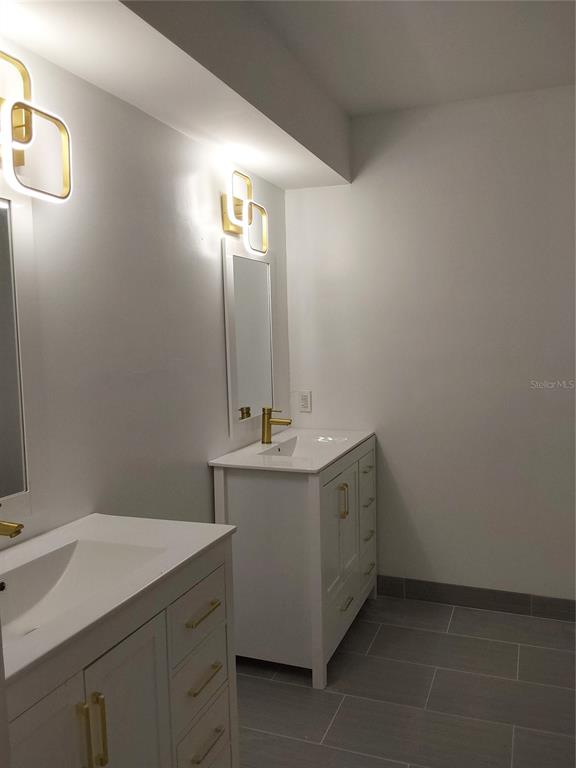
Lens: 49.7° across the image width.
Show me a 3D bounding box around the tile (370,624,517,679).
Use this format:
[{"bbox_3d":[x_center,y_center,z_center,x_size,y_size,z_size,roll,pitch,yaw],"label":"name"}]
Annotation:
[{"bbox_3d":[0.678,1.164,2.705,0.607,0.010,0.308,0,5,22],"label":"tile"}]

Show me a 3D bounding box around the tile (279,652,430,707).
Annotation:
[{"bbox_3d":[0.277,1.189,2.535,0.608,0.010,0.308,0,5,22],"label":"tile"}]

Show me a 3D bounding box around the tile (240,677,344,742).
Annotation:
[{"bbox_3d":[-0.093,1.214,2.352,0.560,0.010,0.308,0,5,22],"label":"tile"}]

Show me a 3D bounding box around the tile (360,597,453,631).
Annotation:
[{"bbox_3d":[0.501,1.139,3.098,0.608,0.010,0.292,0,5,22],"label":"tile"}]

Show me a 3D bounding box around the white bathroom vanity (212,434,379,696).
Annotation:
[{"bbox_3d":[0.084,0.724,2.884,0.488,0.875,0.920,0,5,22],"label":"white bathroom vanity"}]

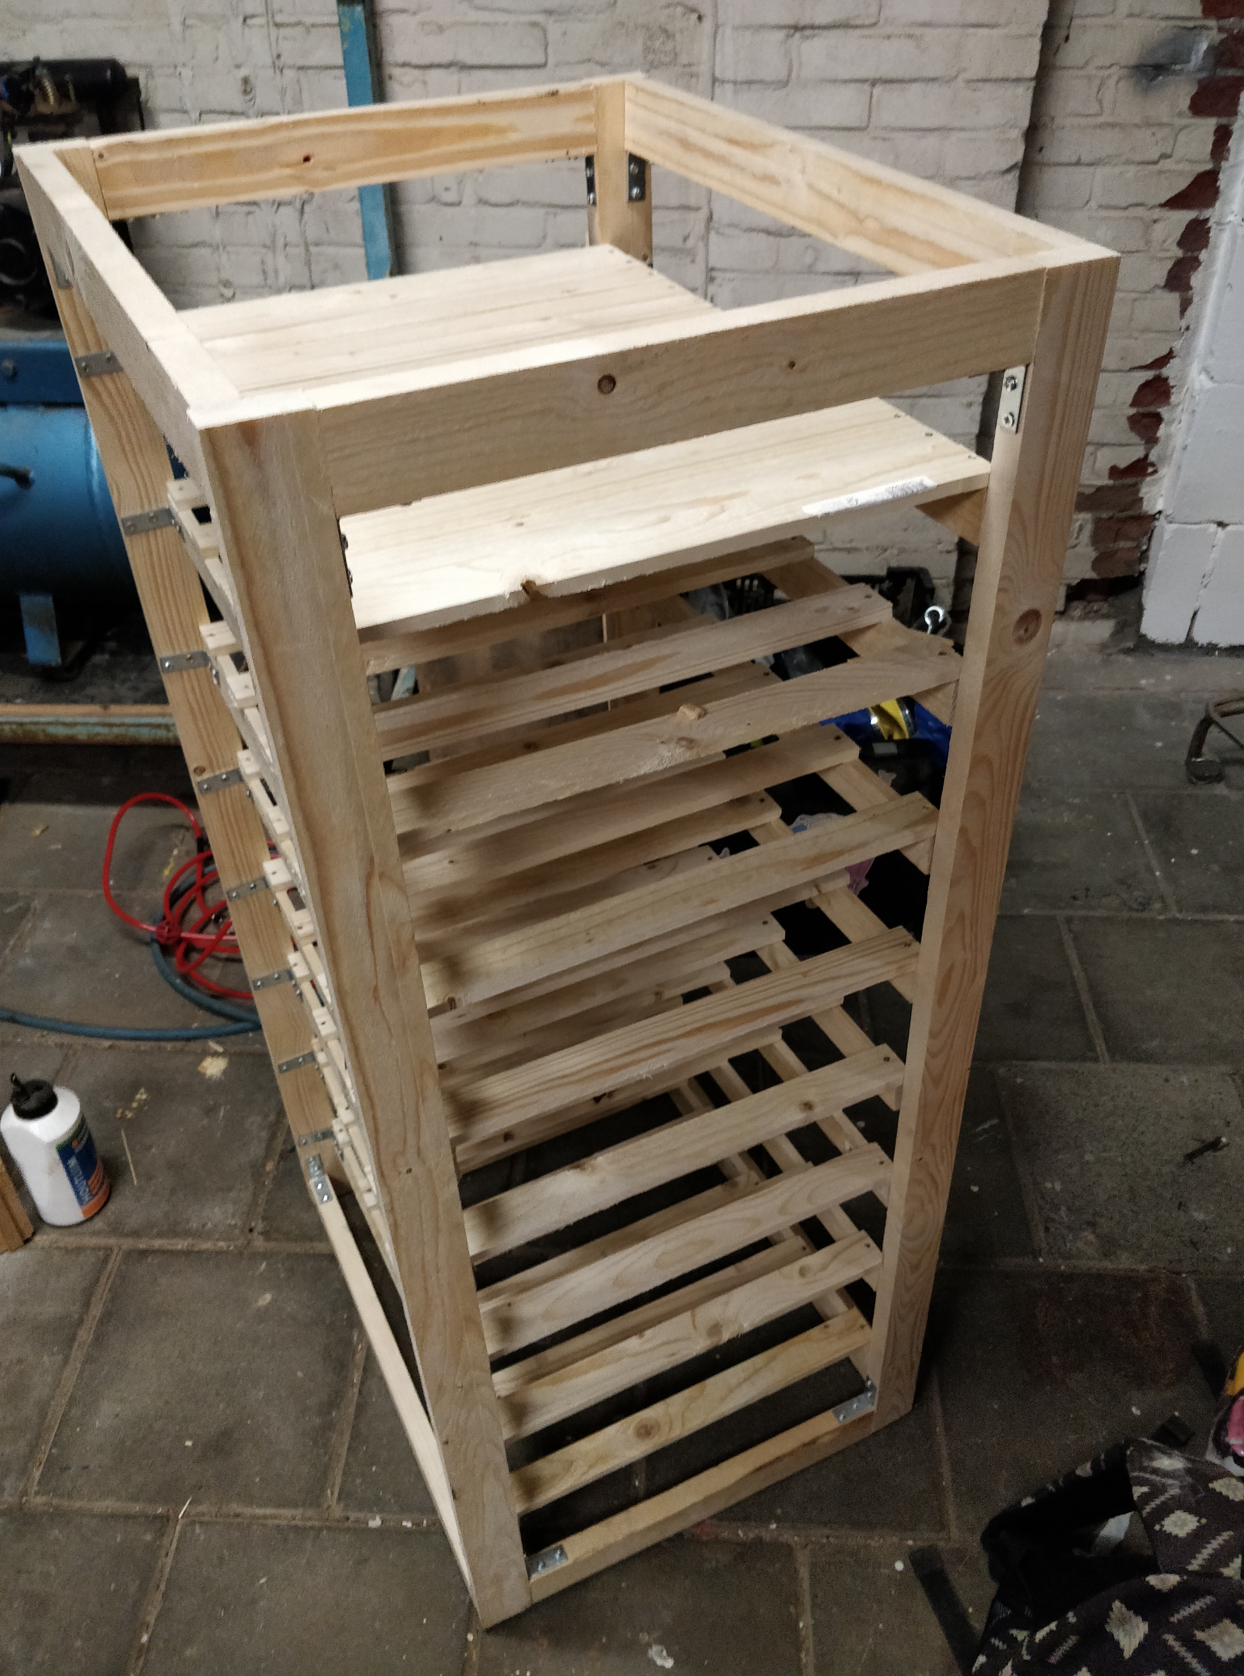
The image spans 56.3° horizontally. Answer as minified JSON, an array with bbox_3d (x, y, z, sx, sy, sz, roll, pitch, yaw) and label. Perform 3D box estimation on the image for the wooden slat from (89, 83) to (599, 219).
[{"bbox_3d":[-0.203,-0.542,0.913,0.390,0.050,0.023,-18,41,-16],"label":"wooden slat"}]

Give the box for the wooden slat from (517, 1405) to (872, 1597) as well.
[{"bbox_3d":[0.083,0.669,1.187,0.390,0.050,0.023,-18,41,-16],"label":"wooden slat"}]

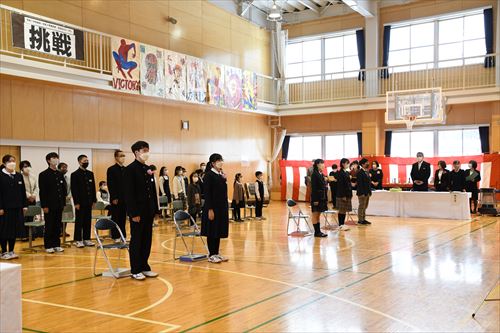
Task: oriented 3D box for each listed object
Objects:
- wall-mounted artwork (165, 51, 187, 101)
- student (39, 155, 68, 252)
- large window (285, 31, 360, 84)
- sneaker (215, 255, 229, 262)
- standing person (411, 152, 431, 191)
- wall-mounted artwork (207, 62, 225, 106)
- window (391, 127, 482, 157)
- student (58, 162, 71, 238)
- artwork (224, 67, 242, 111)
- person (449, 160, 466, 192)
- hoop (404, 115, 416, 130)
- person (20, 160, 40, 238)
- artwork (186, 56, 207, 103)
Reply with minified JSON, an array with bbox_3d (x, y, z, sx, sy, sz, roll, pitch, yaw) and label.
[{"bbox_3d":[-2.366,-2.895,17.498,0.020,1.460,1.020,-1,-1,34],"label":"wall-mounted artwork"},{"bbox_3d":[-3.428,0.607,9.428,0.290,1.730,0.470,-1,-1,34],"label":"student"},{"bbox_3d":[3.042,-4.543,22.821,3.550,1.820,0.120,-1,-1,34],"label":"large window"},{"bbox_3d":[-0.427,1.374,8.168,0.250,0.105,0.095,-1,-1,23],"label":"sneaker"},{"bbox_3d":[5.123,0.531,16.242,0.550,1.840,0.330,-1,-1,33],"label":"standing person"},{"bbox_3d":[-1.226,-3.029,20.092,0.040,1.575,1.050,-1,-1,34],"label":"wall-mounted artwork"},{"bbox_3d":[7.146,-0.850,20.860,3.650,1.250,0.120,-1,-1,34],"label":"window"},{"bbox_3d":[-4.082,0.722,11.904,0.300,1.570,0.450,-1,-1,30],"label":"student"},{"bbox_3d":[-0.614,-3.020,21.005,0.040,1.585,1.109,-1,-1,34],"label":"artwork"},{"bbox_3d":[6.296,0.627,16.431,0.450,1.620,0.300,-1,-1,33],"label":"person"},{"bbox_3d":[5.212,-1.397,17.583,0.450,0.460,0.480,-1,-1,34],"label":"hoop"},{"bbox_3d":[-4.571,0.689,11.192,0.290,1.610,0.450,-1,-1,34],"label":"person"},{"bbox_3d":[-1.839,-3.033,19.179,0.040,1.575,1.070,-1,-1,34],"label":"artwork"}]

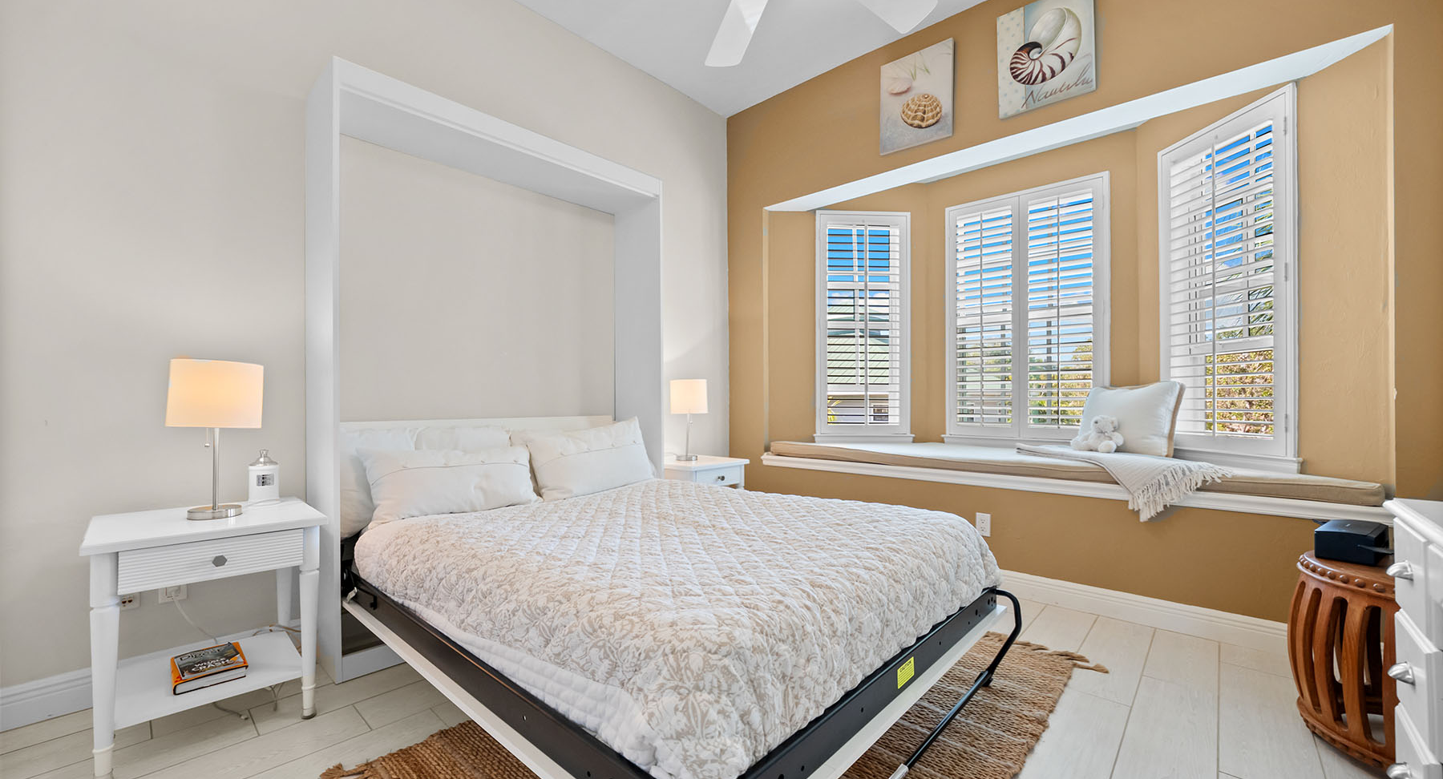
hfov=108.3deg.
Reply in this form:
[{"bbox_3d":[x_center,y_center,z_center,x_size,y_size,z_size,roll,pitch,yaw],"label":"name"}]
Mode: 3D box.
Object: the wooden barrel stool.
[{"bbox_3d":[1.925,0.768,1.478,0.430,0.495,0.430,0,-1,-38],"label":"wooden barrel stool"}]

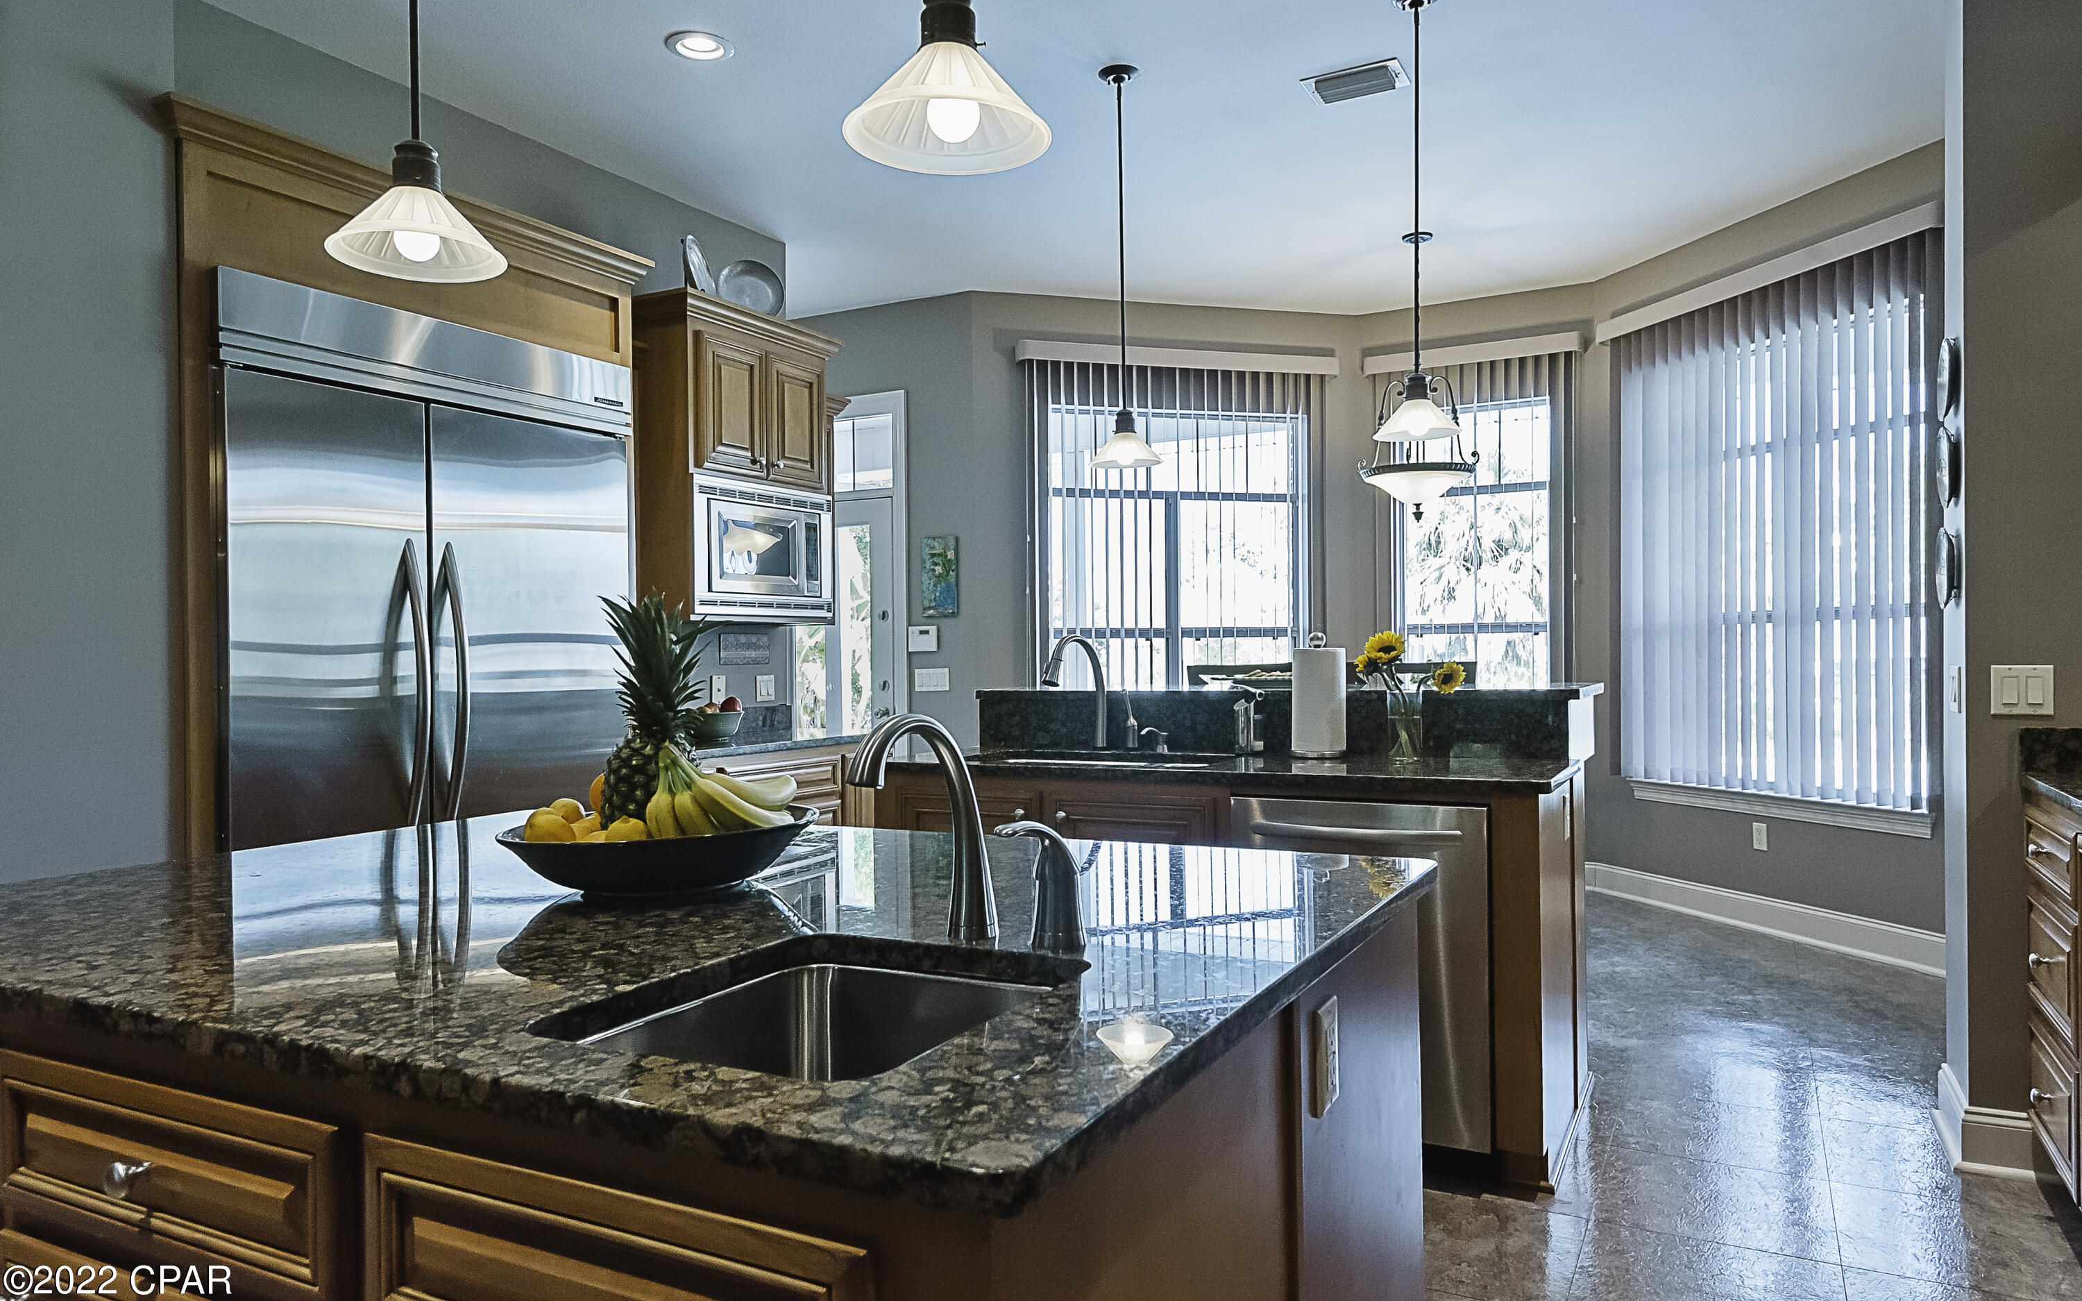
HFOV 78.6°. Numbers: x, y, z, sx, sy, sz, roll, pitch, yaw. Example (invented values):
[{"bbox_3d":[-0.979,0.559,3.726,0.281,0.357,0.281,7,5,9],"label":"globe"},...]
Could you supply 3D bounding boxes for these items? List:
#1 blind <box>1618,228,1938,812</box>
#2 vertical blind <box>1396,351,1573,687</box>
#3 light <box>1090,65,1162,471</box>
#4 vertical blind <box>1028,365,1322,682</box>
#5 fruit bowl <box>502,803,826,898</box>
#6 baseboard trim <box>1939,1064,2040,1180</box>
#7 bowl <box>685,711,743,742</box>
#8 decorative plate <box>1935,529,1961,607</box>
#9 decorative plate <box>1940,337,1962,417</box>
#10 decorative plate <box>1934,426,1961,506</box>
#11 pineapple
[{"bbox_3d":[3.042,-0.459,5.417,0.090,2.135,1.630,-1,0,-16],"label":"blind"},{"bbox_3d":[2.275,-0.458,6.674,0.993,2.090,0.090,-1,0,29],"label":"vertical blind"},{"bbox_3d":[0.260,-1.217,4.053,0.232,1.262,0.232,-1,0,0],"label":"light"},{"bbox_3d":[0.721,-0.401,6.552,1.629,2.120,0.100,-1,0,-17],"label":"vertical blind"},{"bbox_3d":[-0.481,0.258,1.631,0.400,0.087,0.400,-1,0,0],"label":"fruit bowl"},{"bbox_3d":[2.231,1.109,3.016,0.155,0.150,0.390,-1,0,29],"label":"baseboard trim"},{"bbox_3d":[-1.211,0.279,4.643,0.250,0.104,0.250,-1,0,0],"label":"bowl"},{"bbox_3d":[2.159,-0.194,3.029,0.034,0.195,0.195,-1,0,29],"label":"decorative plate"},{"bbox_3d":[2.157,-0.646,3.030,0.034,0.195,0.195,-1,0,29],"label":"decorative plate"},{"bbox_3d":[2.217,-0.452,3.111,0.030,0.195,0.195,-1,0,28],"label":"decorative plate"},{"bbox_3d":[-0.497,0.098,1.640,0.145,0.340,0.140,-1,0,28],"label":"pineapple"}]

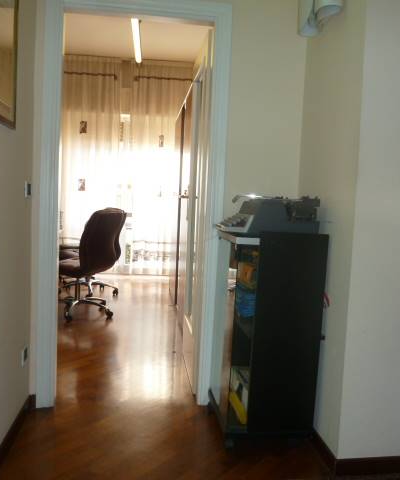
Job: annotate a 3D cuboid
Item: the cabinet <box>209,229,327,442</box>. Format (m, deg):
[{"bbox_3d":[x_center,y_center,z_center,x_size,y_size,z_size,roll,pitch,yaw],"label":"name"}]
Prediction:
[{"bbox_3d":[0.327,0.458,2.401,0.440,1.020,0.480,2,4,-8],"label":"cabinet"}]

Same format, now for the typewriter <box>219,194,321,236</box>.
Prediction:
[{"bbox_3d":[0.334,-0.122,2.350,0.430,0.200,0.410,2,4,-8],"label":"typewriter"}]

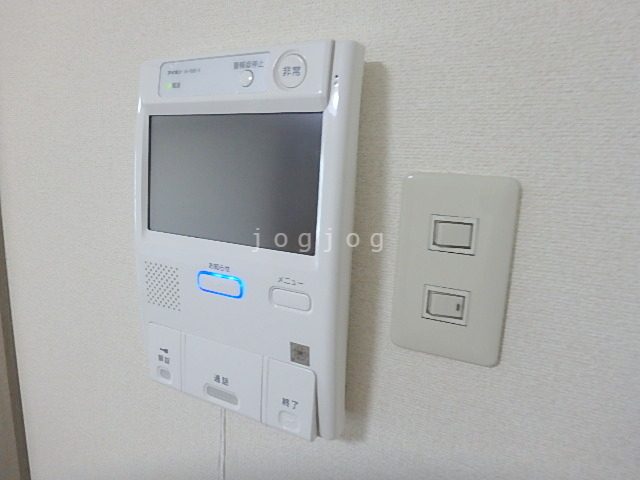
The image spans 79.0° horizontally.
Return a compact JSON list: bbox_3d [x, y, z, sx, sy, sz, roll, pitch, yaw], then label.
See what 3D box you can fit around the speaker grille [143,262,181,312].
[{"bbox_3d":[-0.134,0.039,0.334,0.041,0.038,0.004,7,12,25],"label":"speaker grille"}]

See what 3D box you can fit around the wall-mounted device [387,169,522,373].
[{"bbox_3d":[0.083,0.019,0.248,0.070,0.120,0.009,7,12,25],"label":"wall-mounted device"}]

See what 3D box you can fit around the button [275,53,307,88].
[{"bbox_3d":[-0.018,-0.108,0.249,0.023,0.023,0.005,7,12,25],"label":"button"}]

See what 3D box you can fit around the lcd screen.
[{"bbox_3d":[-0.068,-0.044,0.286,0.153,0.092,0.009,7,8,24],"label":"lcd screen"}]

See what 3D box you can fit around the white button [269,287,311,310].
[{"bbox_3d":[-0.020,0.043,0.279,0.033,0.015,0.005,7,12,25],"label":"white button"}]

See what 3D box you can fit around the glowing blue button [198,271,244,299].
[{"bbox_3d":[-0.078,0.035,0.305,0.044,0.016,0.005,7,12,25],"label":"glowing blue button"}]

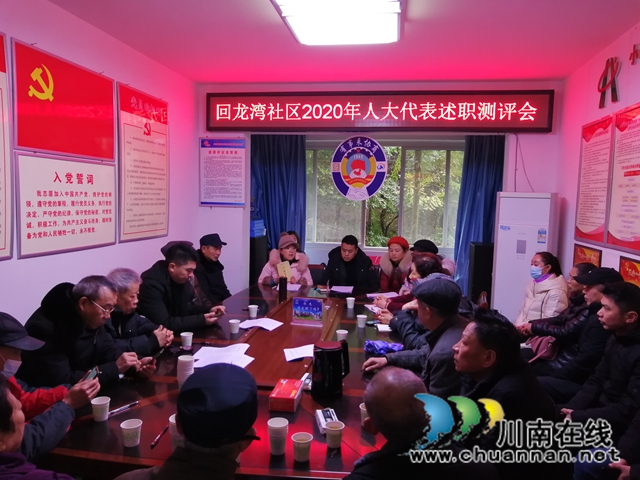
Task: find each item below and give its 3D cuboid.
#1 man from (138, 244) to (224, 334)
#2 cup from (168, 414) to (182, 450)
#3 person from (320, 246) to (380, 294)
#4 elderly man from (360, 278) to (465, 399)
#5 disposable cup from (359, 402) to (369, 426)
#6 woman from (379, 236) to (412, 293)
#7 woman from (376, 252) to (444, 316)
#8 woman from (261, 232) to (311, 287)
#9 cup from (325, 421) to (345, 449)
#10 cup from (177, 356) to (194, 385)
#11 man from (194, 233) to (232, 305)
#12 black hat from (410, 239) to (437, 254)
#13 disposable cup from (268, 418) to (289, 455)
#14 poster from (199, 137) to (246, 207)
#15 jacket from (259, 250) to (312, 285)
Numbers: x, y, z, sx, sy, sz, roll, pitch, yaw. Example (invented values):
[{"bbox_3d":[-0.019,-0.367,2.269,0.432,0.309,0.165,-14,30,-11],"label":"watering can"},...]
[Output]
[{"bbox_3d":[-0.950,0.670,3.478,0.690,1.260,0.550,2,5,12],"label":"man"},{"bbox_3d":[-0.481,0.668,1.710,0.072,0.105,0.072,1,5,0],"label":"cup"},{"bbox_3d":[0.281,0.587,4.914,0.570,1.240,0.720,2,5,9],"label":"person"},{"bbox_3d":[0.555,0.797,2.699,0.700,1.240,0.550,3,5,17],"label":"elderly man"},{"bbox_3d":[0.190,0.697,1.975,0.072,0.076,0.072,2,5,9],"label":"disposable cup"},{"bbox_3d":[0.745,0.596,4.837,0.500,1.220,0.680,3,5,18],"label":"woman"},{"bbox_3d":[0.776,0.693,4.179,0.680,1.180,0.500,3,5,18],"label":"woman"},{"bbox_3d":[-0.352,0.576,5.012,0.560,1.260,0.720,1,5,-2],"label":"woman"},{"bbox_3d":[0.054,0.695,1.776,0.072,0.074,0.072,1,5,0],"label":"cup"},{"bbox_3d":[-0.602,0.613,2.252,0.074,0.155,0.074,1,5,0],"label":"cup"},{"bbox_3d":[-0.910,0.569,4.698,0.740,1.300,0.550,3,5,16],"label":"man"},{"bbox_3d":[0.978,0.058,4.673,0.260,0.140,0.220,2,5,1],"label":"black hat"},{"bbox_3d":[-0.146,0.693,1.750,0.072,0.106,0.072,1,5,0],"label":"disposable cup"},{"bbox_3d":[-1.003,-0.694,5.138,0.496,0.705,0.020,2,5,9],"label":"poster"},{"bbox_3d":[-0.347,0.422,4.992,0.550,0.660,0.460,2,5,5],"label":"jacket"}]

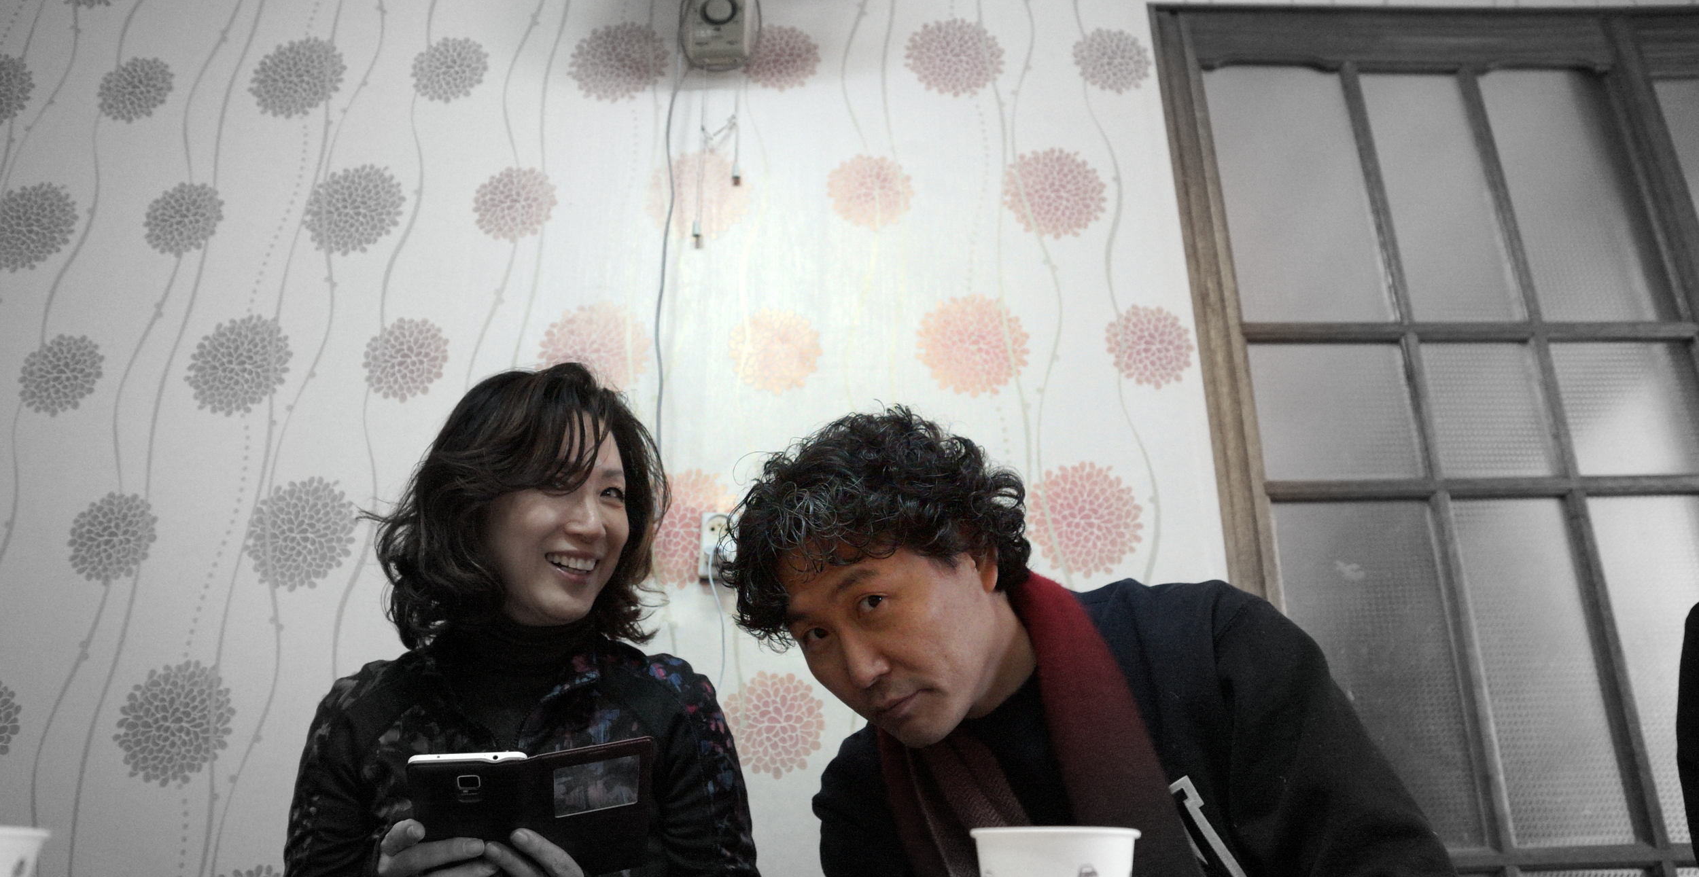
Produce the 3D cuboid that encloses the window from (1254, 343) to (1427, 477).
[{"bbox_3d":[0.697,-0.041,1.629,0.230,0.217,0.030,-1,-21,0],"label":"window"}]

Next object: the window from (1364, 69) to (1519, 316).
[{"bbox_3d":[0.914,-0.382,1.758,0.170,0.454,0.030,-1,-21,0],"label":"window"}]

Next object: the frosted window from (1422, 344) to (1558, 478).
[{"bbox_3d":[0.919,-0.043,1.630,0.165,0.214,0.030,-1,-21,0],"label":"frosted window"}]

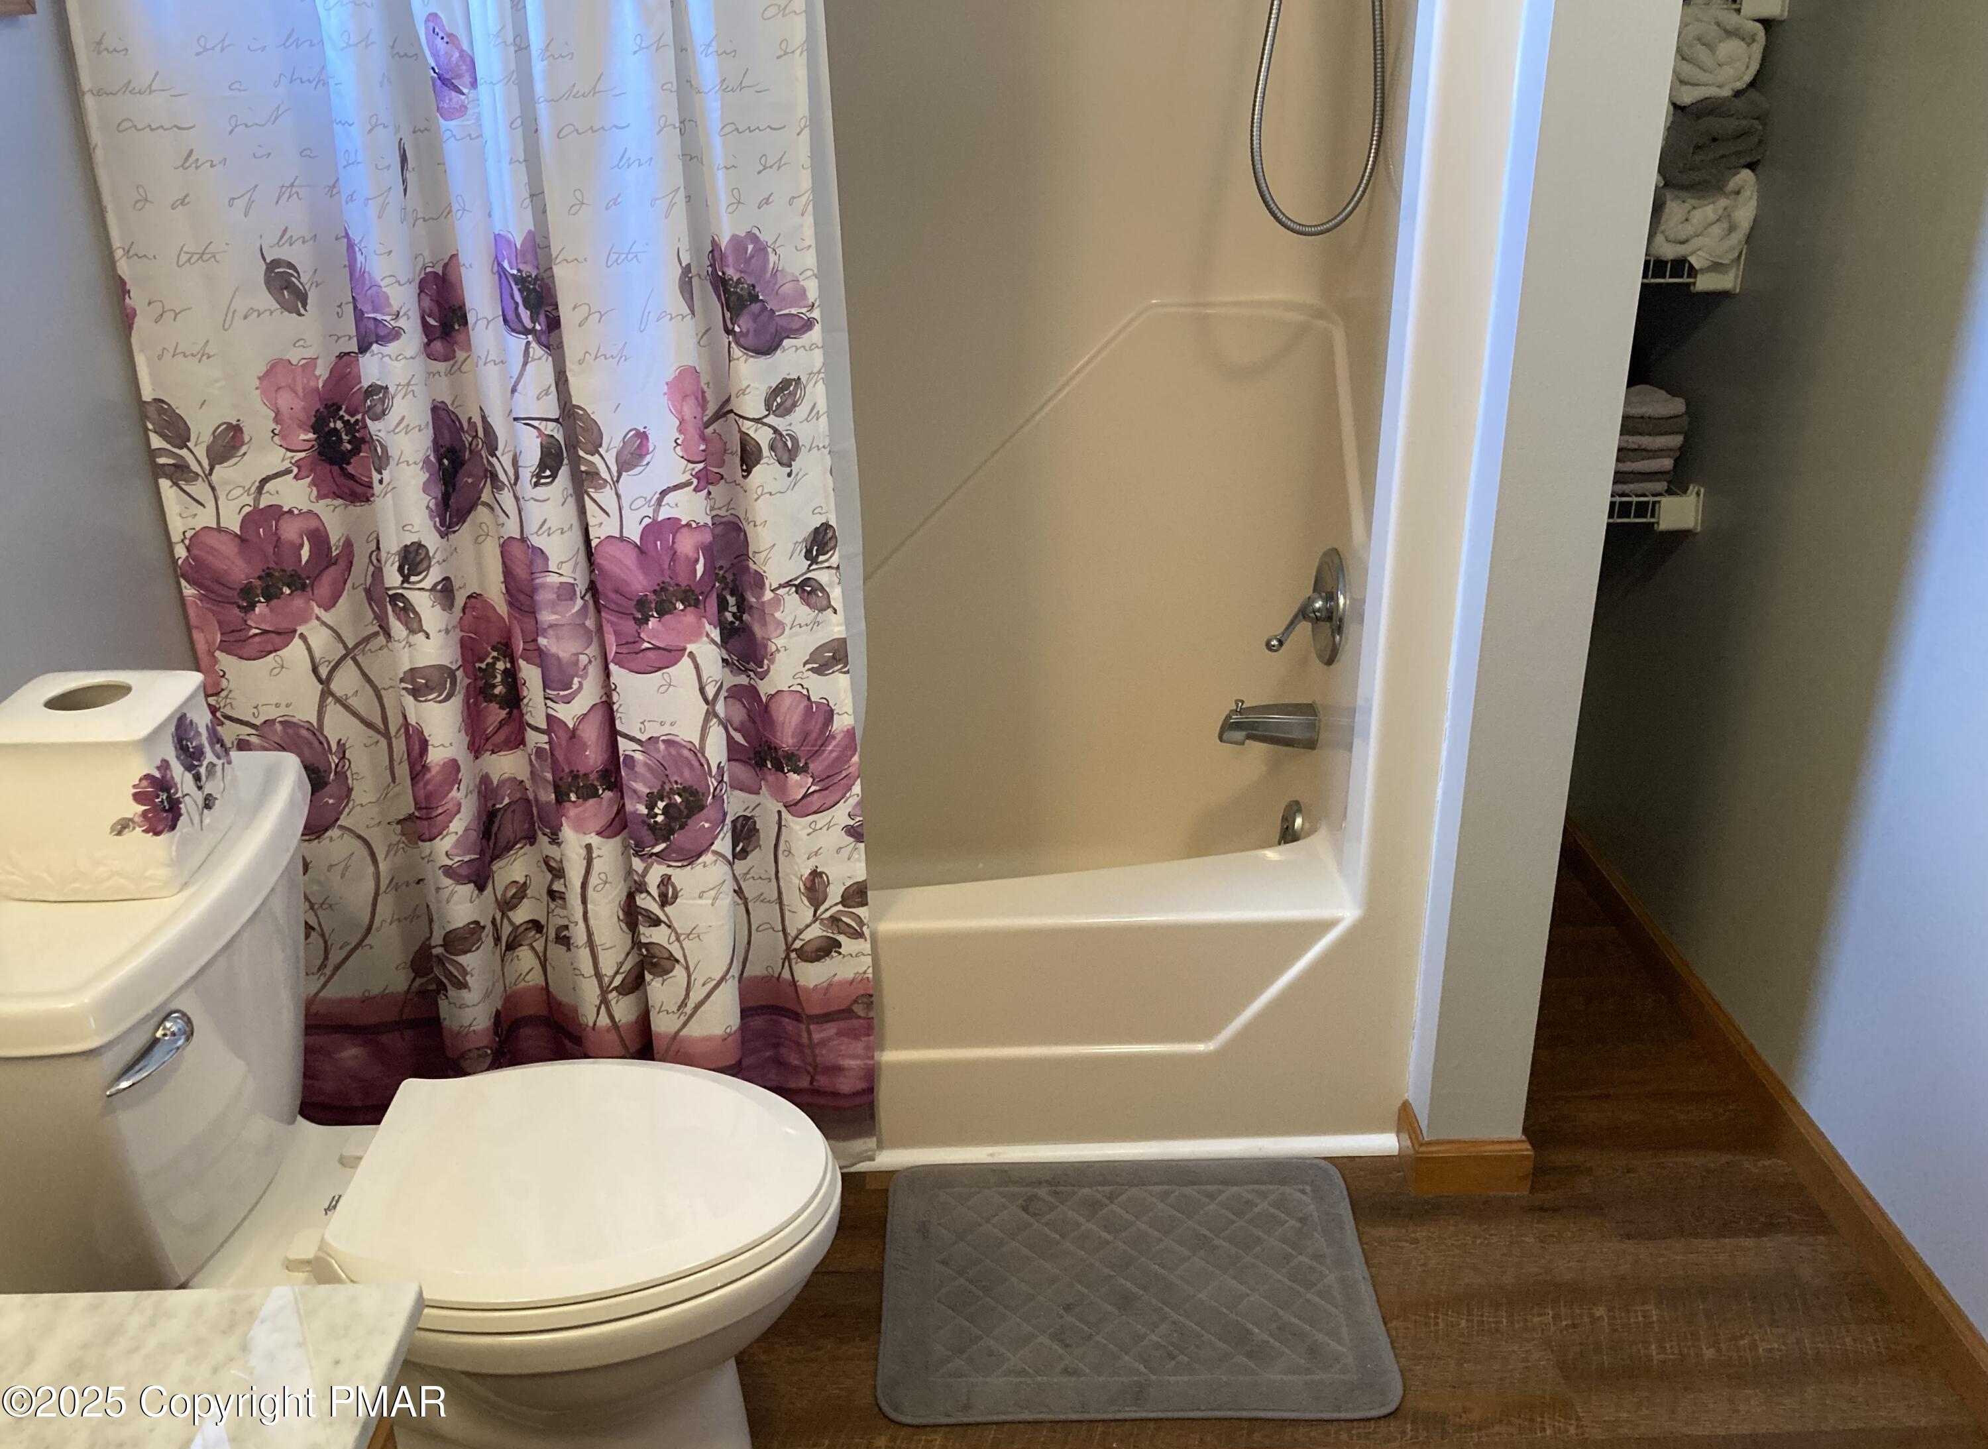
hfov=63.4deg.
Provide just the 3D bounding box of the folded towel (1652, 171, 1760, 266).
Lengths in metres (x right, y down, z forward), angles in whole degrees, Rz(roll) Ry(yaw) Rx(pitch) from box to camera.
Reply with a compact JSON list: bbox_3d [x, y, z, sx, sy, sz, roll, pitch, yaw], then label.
[{"bbox_3d":[0.972,-0.749,2.328,0.138,0.120,0.270,-1,23,-1],"label":"folded towel"}]

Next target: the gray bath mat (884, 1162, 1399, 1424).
[{"bbox_3d":[0.163,0.680,1.973,0.596,0.013,0.433,-1,23,0],"label":"gray bath mat"}]

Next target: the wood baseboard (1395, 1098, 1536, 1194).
[{"bbox_3d":[0.624,0.564,2.143,0.159,0.078,0.095,-1,23,-1],"label":"wood baseboard"}]

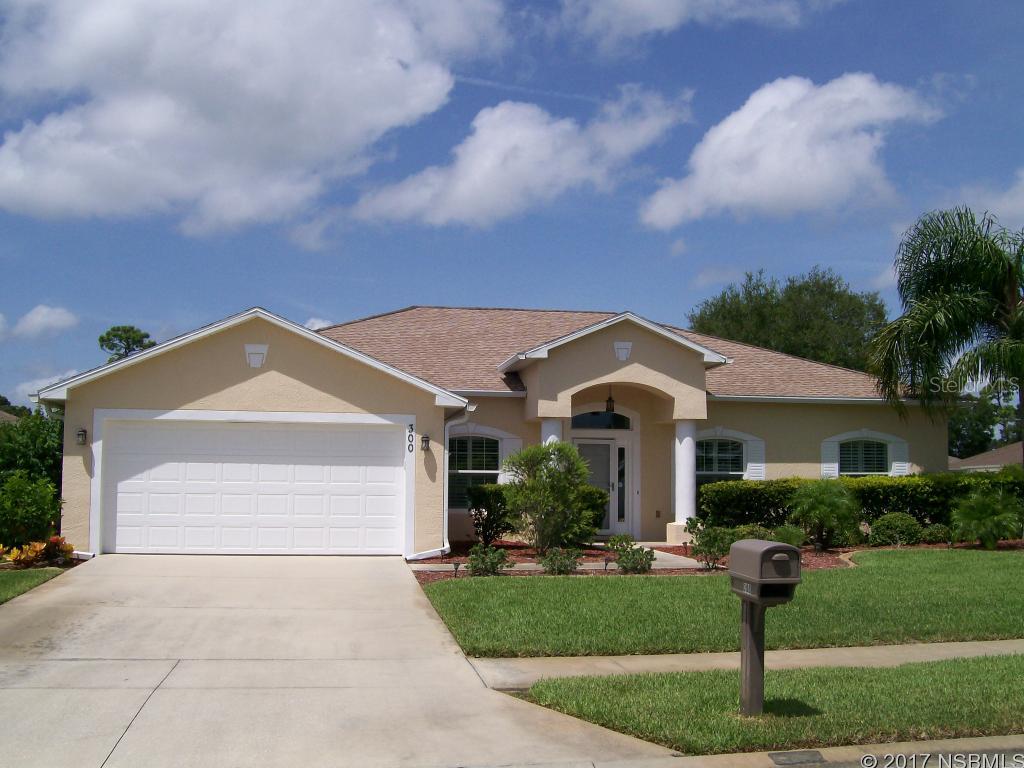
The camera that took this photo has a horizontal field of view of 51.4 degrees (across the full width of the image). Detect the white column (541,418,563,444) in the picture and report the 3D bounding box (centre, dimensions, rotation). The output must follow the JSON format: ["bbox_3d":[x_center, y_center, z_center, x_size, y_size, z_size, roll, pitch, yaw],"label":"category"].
[{"bbox_3d":[0.765,1.833,20.474,0.520,2.396,0.520,1,-3,-6],"label":"white column"}]

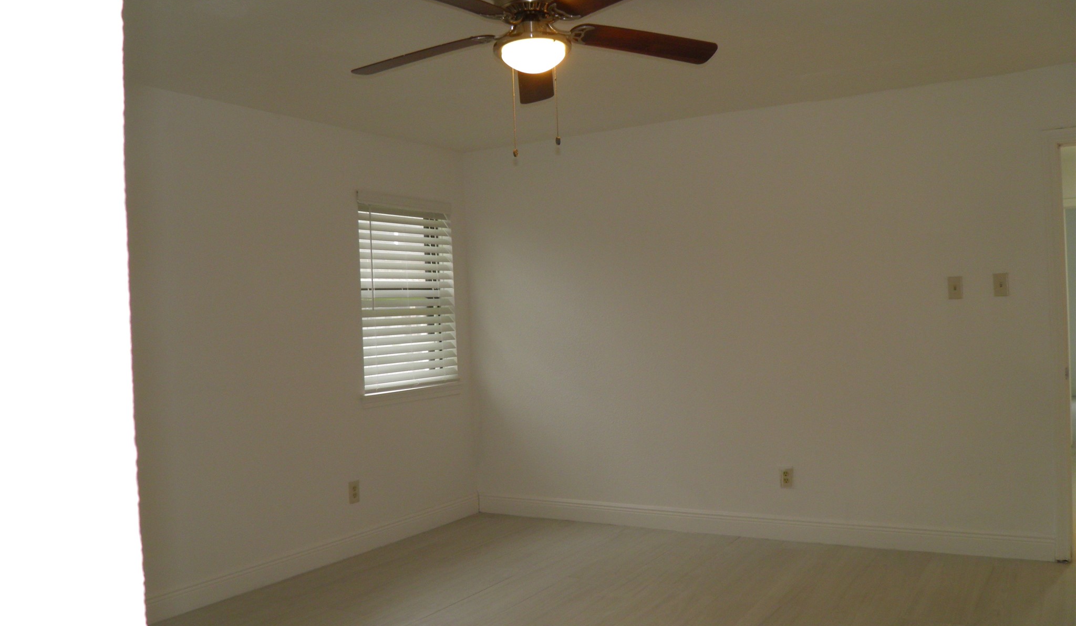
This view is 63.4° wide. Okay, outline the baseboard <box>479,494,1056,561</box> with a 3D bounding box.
[{"bbox_3d":[1.070,1.223,5.070,3.380,0.133,0.015,-2,0,29],"label":"baseboard"}]

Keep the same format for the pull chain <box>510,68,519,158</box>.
[{"bbox_3d":[-0.079,-0.681,2.930,0.015,0.310,0.015,-2,0,0],"label":"pull chain"}]

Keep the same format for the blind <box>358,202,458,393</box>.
[{"bbox_3d":[-0.792,-0.101,5.440,0.060,1.110,0.870,-2,0,33],"label":"blind"}]

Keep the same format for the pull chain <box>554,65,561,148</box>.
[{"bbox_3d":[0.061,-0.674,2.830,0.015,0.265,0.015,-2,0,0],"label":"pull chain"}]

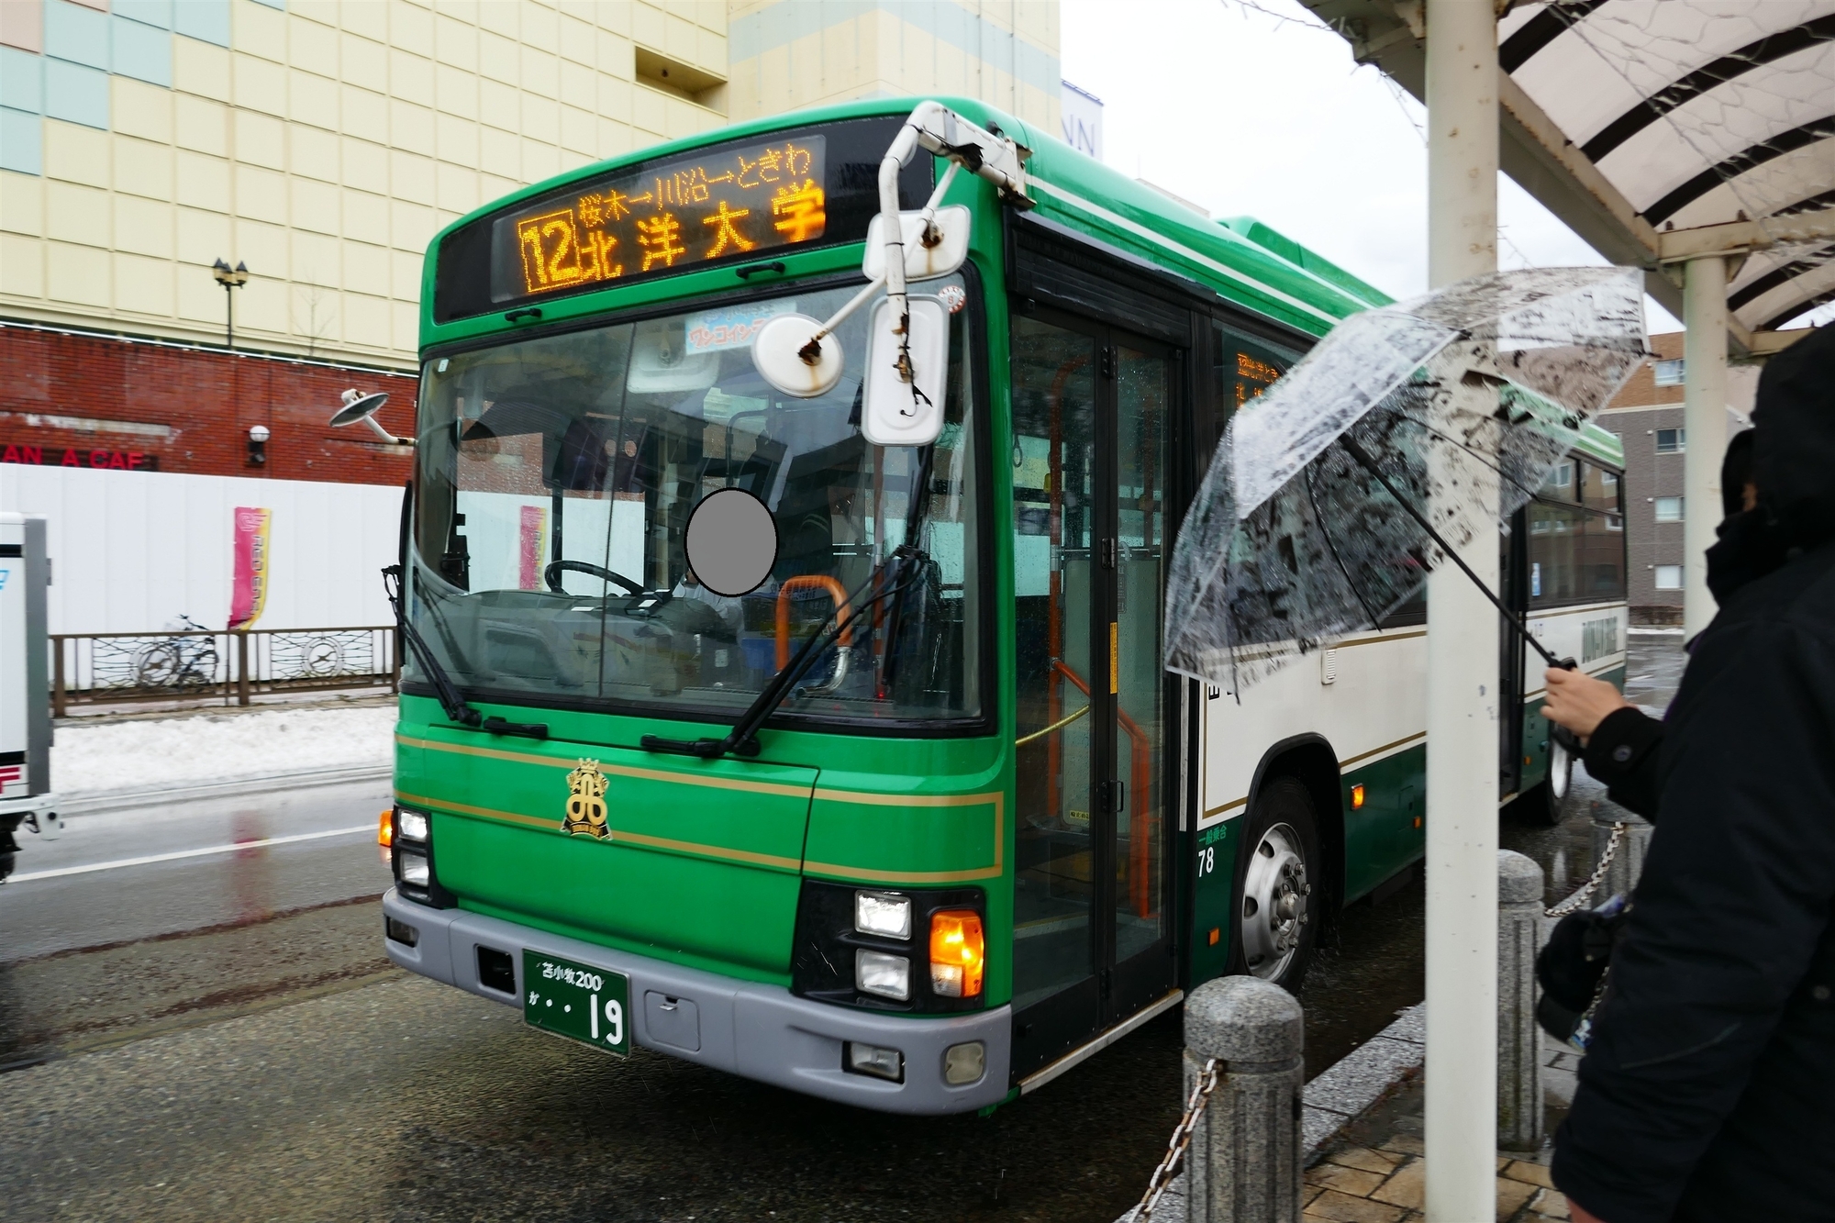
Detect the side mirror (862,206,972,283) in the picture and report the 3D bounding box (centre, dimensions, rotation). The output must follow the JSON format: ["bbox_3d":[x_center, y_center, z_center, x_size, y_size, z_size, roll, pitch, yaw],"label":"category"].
[{"bbox_3d":[-0.002,-0.838,2.910,0.240,0.190,0.070,-1,-24,-13],"label":"side mirror"}]

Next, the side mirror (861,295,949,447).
[{"bbox_3d":[-0.029,-0.543,2.870,0.185,0.335,0.060,3,-7,6],"label":"side mirror"}]

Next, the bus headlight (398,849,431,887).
[{"bbox_3d":[-1.727,0.880,4.379,0.165,0.108,0.090,1,2,37],"label":"bus headlight"}]

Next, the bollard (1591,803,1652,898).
[{"bbox_3d":[2.418,0.949,4.360,0.208,0.730,0.208,1,2,41],"label":"bollard"}]

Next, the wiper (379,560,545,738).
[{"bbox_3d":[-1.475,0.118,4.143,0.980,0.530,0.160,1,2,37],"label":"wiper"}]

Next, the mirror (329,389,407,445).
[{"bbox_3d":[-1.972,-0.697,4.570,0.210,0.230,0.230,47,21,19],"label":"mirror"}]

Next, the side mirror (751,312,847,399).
[{"bbox_3d":[-0.270,-0.581,2.890,0.225,0.225,0.075,-1,-20,-29],"label":"side mirror"}]

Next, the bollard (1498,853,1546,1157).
[{"bbox_3d":[1.519,0.980,3.300,0.208,0.730,0.208,1,2,41],"label":"bollard"}]

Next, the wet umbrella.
[{"bbox_3d":[0.890,-0.142,2.203,1.030,0.850,1.030,-33,-27,-1],"label":"wet umbrella"}]

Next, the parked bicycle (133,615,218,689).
[{"bbox_3d":[-10.015,0.561,17.200,1.700,1.030,0.580,0,2,26],"label":"parked bicycle"}]

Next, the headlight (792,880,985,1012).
[{"bbox_3d":[-0.081,0.828,3.195,0.520,0.330,0.190,1,2,37],"label":"headlight"}]

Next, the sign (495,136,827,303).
[{"bbox_3d":[-0.812,-1.124,3.755,1.420,0.270,0.090,1,2,37],"label":"sign"}]

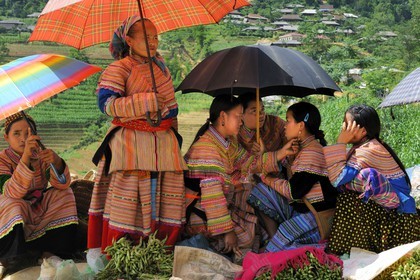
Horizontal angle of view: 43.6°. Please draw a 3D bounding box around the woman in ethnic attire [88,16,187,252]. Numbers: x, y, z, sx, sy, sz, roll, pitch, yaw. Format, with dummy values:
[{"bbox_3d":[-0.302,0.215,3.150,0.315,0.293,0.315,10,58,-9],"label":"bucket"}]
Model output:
[{"bbox_3d":[-0.452,-0.016,3.270,0.580,1.510,0.480,-1,3,-33],"label":"woman in ethnic attire"}]

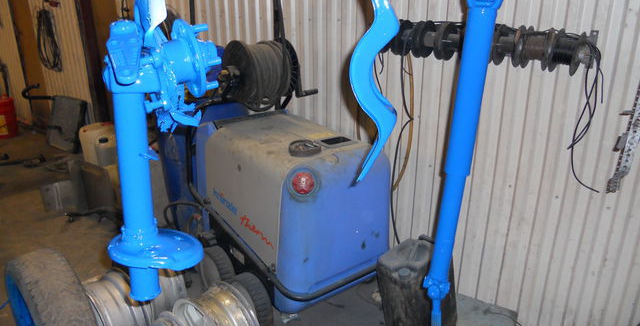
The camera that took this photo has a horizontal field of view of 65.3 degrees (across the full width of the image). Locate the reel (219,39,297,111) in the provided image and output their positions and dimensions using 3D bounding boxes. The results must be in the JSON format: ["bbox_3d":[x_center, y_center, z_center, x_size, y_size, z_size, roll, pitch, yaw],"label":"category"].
[{"bbox_3d":[-0.329,-0.486,2.760,0.320,0.360,0.360,-13,23,-33],"label":"reel"}]

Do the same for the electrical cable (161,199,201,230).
[{"bbox_3d":[-0.716,0.273,2.600,0.220,0.170,0.120,15,24,37],"label":"electrical cable"}]

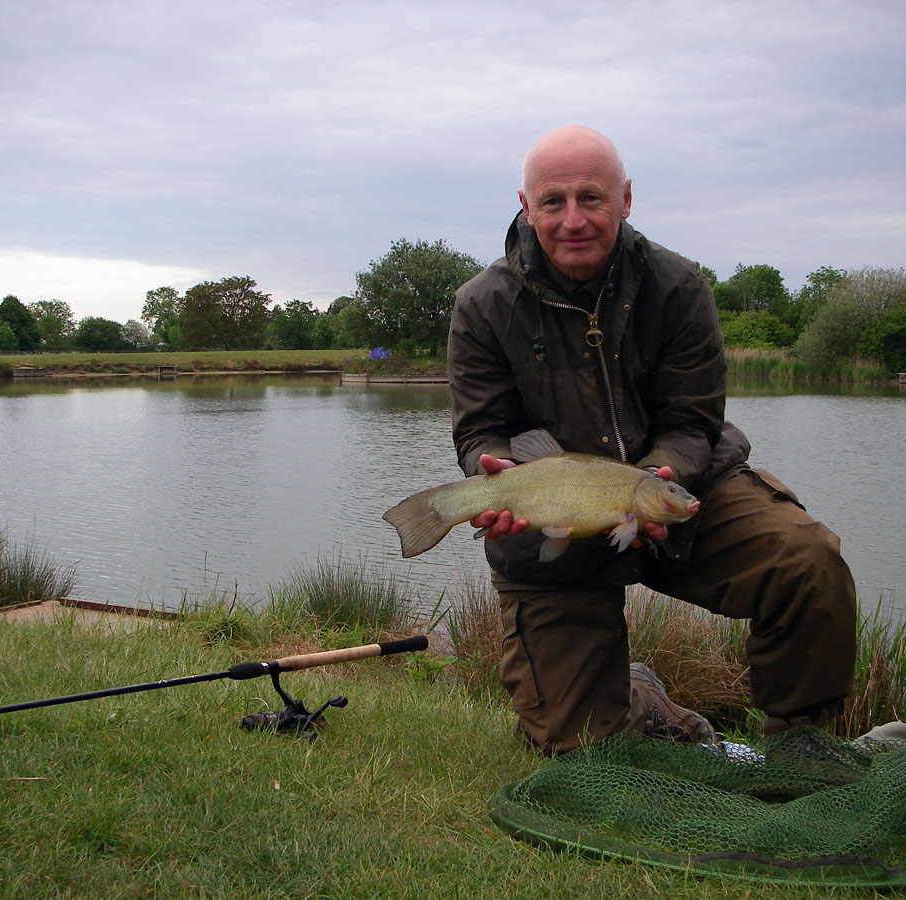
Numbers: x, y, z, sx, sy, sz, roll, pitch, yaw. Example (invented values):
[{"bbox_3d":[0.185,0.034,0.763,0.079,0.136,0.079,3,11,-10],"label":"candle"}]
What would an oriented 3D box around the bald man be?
[{"bbox_3d":[0.355,0.000,2.360,0.730,1.130,0.840,0,4,3],"label":"bald man"}]

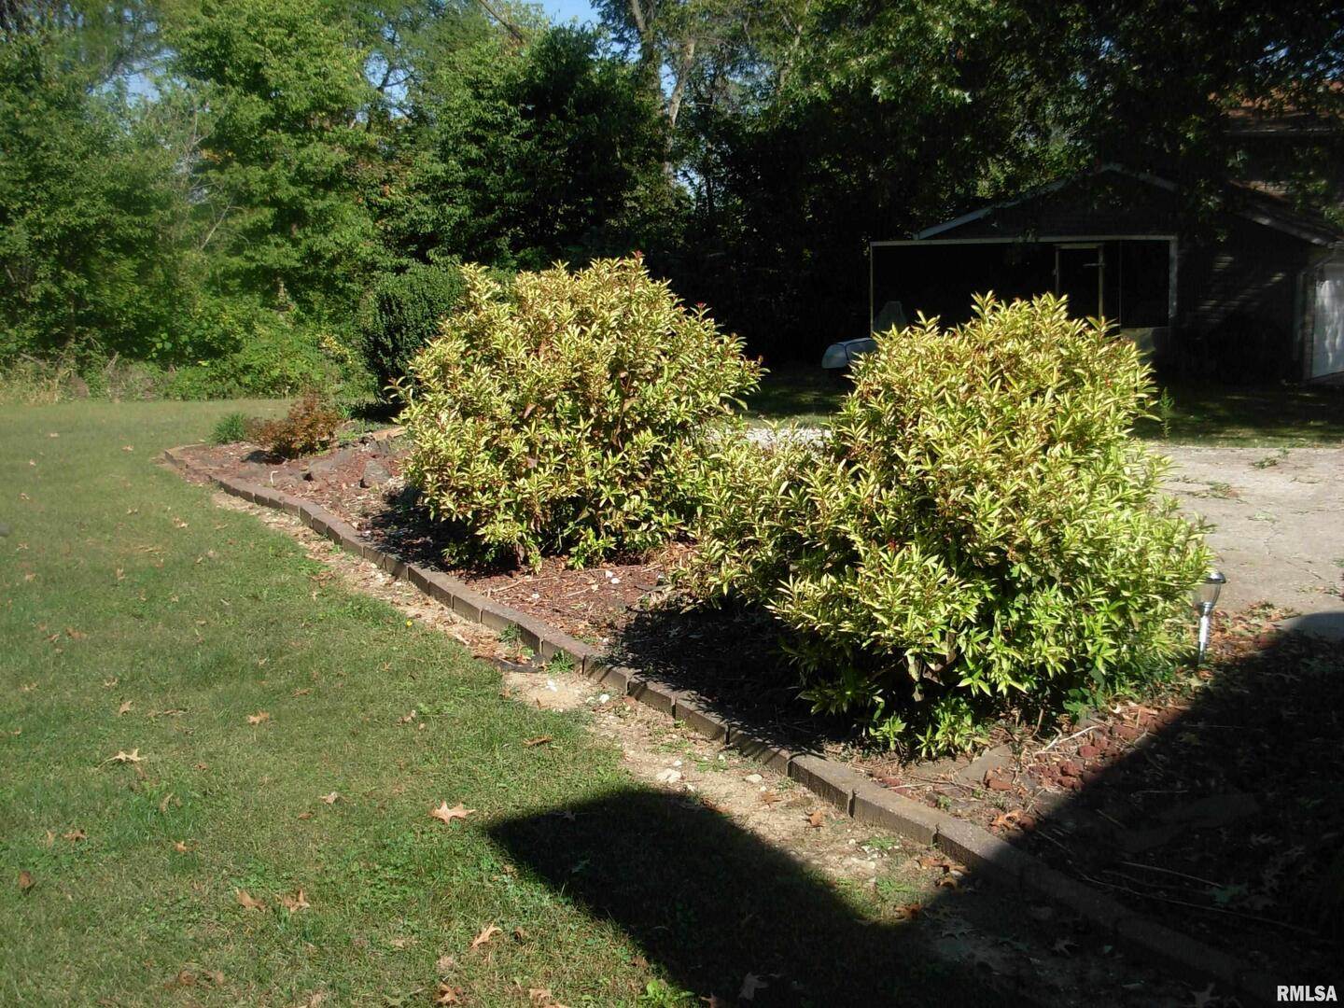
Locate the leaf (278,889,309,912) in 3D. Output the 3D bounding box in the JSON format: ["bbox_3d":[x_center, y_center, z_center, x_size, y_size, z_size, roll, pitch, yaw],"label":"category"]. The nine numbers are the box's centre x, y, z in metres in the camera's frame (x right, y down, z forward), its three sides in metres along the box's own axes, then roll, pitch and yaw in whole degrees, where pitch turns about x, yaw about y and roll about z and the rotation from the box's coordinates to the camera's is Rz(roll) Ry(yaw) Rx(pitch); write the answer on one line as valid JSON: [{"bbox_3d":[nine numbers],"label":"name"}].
[{"bbox_3d":[-0.930,0.969,3.630,0.075,0.035,0.065,-3,9,-15],"label":"leaf"}]

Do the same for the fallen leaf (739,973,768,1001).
[{"bbox_3d":[0.174,1.028,3.159,0.070,0.020,0.080,-1,9,3],"label":"fallen leaf"}]

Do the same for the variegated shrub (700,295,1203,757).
[{"bbox_3d":[0.969,-0.039,5.185,1.720,1.400,1.500,1,9,11],"label":"variegated shrub"}]

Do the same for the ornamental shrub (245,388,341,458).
[{"bbox_3d":[-3.444,-0.773,13.361,0.820,0.570,0.700,-3,9,-14],"label":"ornamental shrub"}]

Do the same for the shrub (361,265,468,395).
[{"bbox_3d":[-2.950,-2.013,18.081,1.800,1.700,1.700,-2,9,-9],"label":"shrub"}]

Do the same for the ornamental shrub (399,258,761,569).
[{"bbox_3d":[-0.540,-0.574,8.346,1.900,1.570,1.700,-2,9,-4],"label":"ornamental shrub"}]

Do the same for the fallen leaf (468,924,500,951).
[{"bbox_3d":[-0.434,0.996,3.409,0.060,0.030,0.110,2,9,17],"label":"fallen leaf"}]

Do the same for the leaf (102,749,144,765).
[{"bbox_3d":[-1.774,0.815,4.768,0.130,0.030,0.060,-4,9,-21],"label":"leaf"}]

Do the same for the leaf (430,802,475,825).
[{"bbox_3d":[-0.625,0.882,4.208,0.130,0.025,0.090,-2,9,-9],"label":"leaf"}]

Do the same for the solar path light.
[{"bbox_3d":[2.004,0.434,5.536,0.115,0.345,0.115,5,10,19],"label":"solar path light"}]

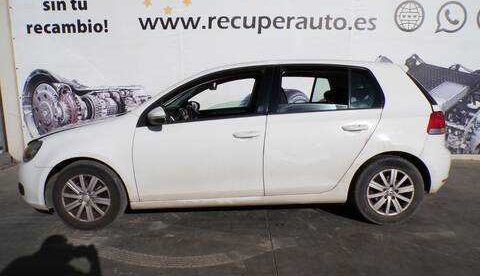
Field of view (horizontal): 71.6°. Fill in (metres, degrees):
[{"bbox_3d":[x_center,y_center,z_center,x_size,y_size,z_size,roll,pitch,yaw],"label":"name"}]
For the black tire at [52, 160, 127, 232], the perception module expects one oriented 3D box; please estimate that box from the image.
[{"bbox_3d":[-1.288,0.498,2.872,0.618,0.618,0.202,-1,8,-1],"label":"black tire"}]

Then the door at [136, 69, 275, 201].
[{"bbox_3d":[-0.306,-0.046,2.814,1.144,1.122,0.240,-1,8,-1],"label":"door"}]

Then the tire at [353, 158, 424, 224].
[{"bbox_3d":[1.289,0.456,2.915,0.618,0.618,0.202,-1,8,-1],"label":"tire"}]

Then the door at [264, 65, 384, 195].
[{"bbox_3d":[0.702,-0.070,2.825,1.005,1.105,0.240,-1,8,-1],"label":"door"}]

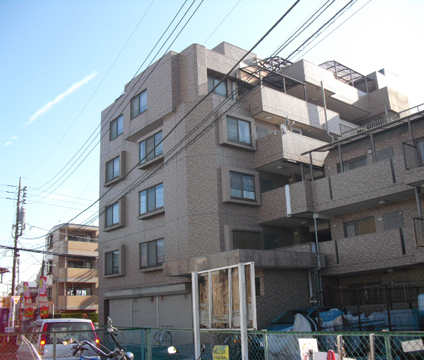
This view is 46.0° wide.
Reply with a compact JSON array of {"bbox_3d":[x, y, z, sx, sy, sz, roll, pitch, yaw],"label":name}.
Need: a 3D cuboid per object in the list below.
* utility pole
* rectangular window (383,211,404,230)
[{"bbox_3d":[-15.754,5.801,40.052,0.800,12.400,0.700,9,-19,-38],"label":"utility pole"},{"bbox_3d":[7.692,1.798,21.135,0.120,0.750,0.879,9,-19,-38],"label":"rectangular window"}]

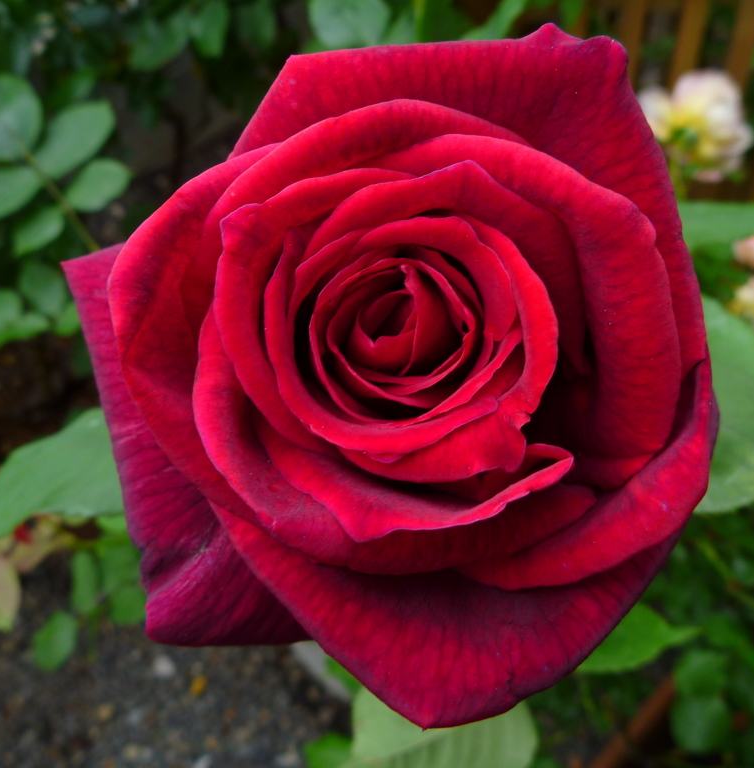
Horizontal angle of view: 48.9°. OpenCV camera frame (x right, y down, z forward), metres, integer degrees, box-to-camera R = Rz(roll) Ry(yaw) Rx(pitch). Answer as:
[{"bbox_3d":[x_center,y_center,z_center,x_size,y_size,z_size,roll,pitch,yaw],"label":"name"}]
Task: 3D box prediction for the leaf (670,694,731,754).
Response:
[{"bbox_3d":[0.242,0.255,0.620,0.043,0.010,0.043,1,60,7],"label":"leaf"}]

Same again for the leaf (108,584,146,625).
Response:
[{"bbox_3d":[-0.163,0.145,0.540,0.022,0.009,0.026,-34,76,-24],"label":"leaf"}]

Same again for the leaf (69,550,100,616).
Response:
[{"bbox_3d":[-0.191,0.130,0.540,0.018,0.010,0.042,-5,70,-18],"label":"leaf"}]

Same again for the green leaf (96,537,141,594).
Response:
[{"bbox_3d":[-0.162,0.114,0.520,0.027,0.010,0.039,-17,64,-8],"label":"green leaf"}]

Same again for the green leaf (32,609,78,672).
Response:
[{"bbox_3d":[-0.210,0.167,0.540,0.028,0.009,0.037,17,65,1],"label":"green leaf"}]

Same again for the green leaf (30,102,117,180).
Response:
[{"bbox_3d":[-0.172,-0.139,0.470,0.030,0.012,0.061,42,75,-4],"label":"green leaf"}]

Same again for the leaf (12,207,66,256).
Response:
[{"bbox_3d":[-0.188,-0.085,0.460,0.026,0.008,0.037,33,64,10],"label":"leaf"}]

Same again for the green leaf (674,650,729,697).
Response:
[{"bbox_3d":[0.243,0.217,0.620,0.039,0.010,0.036,2,60,8],"label":"green leaf"}]

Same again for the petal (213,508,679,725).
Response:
[{"bbox_3d":[0.014,0.046,0.163,0.090,0.038,0.043,0,76,0],"label":"petal"}]

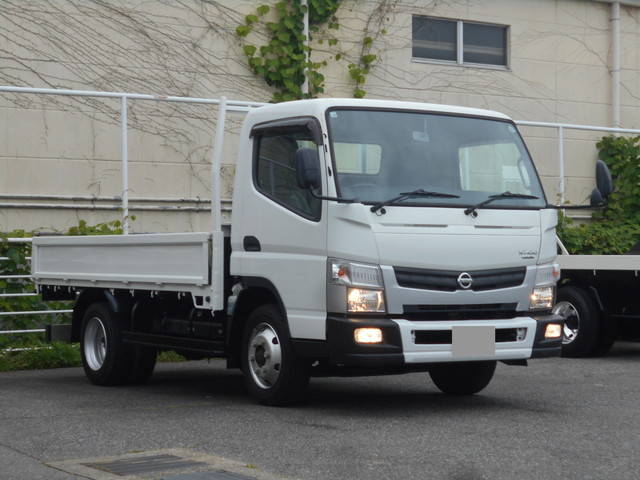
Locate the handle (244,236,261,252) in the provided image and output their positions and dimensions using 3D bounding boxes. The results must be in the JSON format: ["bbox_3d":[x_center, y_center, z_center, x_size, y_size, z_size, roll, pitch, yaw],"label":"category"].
[{"bbox_3d":[-0.477,0.028,10.021,0.060,0.110,0.250,1,-1,-31],"label":"handle"}]

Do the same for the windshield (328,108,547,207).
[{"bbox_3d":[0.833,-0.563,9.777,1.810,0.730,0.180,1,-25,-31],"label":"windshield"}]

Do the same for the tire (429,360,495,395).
[{"bbox_3d":[1.080,0.830,10.739,0.205,0.720,0.720,1,-2,-33],"label":"tire"}]

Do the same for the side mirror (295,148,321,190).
[{"bbox_3d":[-0.076,-0.446,8.882,0.180,0.270,0.090,1,-1,-13],"label":"side mirror"}]

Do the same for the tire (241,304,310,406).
[{"bbox_3d":[-0.310,0.805,9.849,0.205,0.720,0.720,1,-2,-33],"label":"tire"}]

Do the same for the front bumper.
[{"bbox_3d":[0.951,0.673,9.555,1.960,0.340,0.310,1,-1,-31],"label":"front bumper"}]

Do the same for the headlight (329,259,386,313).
[{"bbox_3d":[0.237,0.297,9.056,0.380,0.340,0.180,1,-2,-33],"label":"headlight"}]

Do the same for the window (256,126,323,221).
[{"bbox_3d":[-0.220,-0.454,9.743,0.060,0.660,0.930,7,-4,-31],"label":"window"}]

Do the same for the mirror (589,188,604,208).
[{"bbox_3d":[1.974,-0.306,10.051,0.090,0.140,0.140,-2,-3,38],"label":"mirror"}]

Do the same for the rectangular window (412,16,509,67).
[{"bbox_3d":[2.124,-2.919,20.916,1.800,0.700,0.100,1,-1,-30],"label":"rectangular window"}]

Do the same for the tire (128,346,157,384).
[{"bbox_3d":[-1.671,0.904,12.325,0.205,0.720,0.720,1,-2,-33],"label":"tire"}]

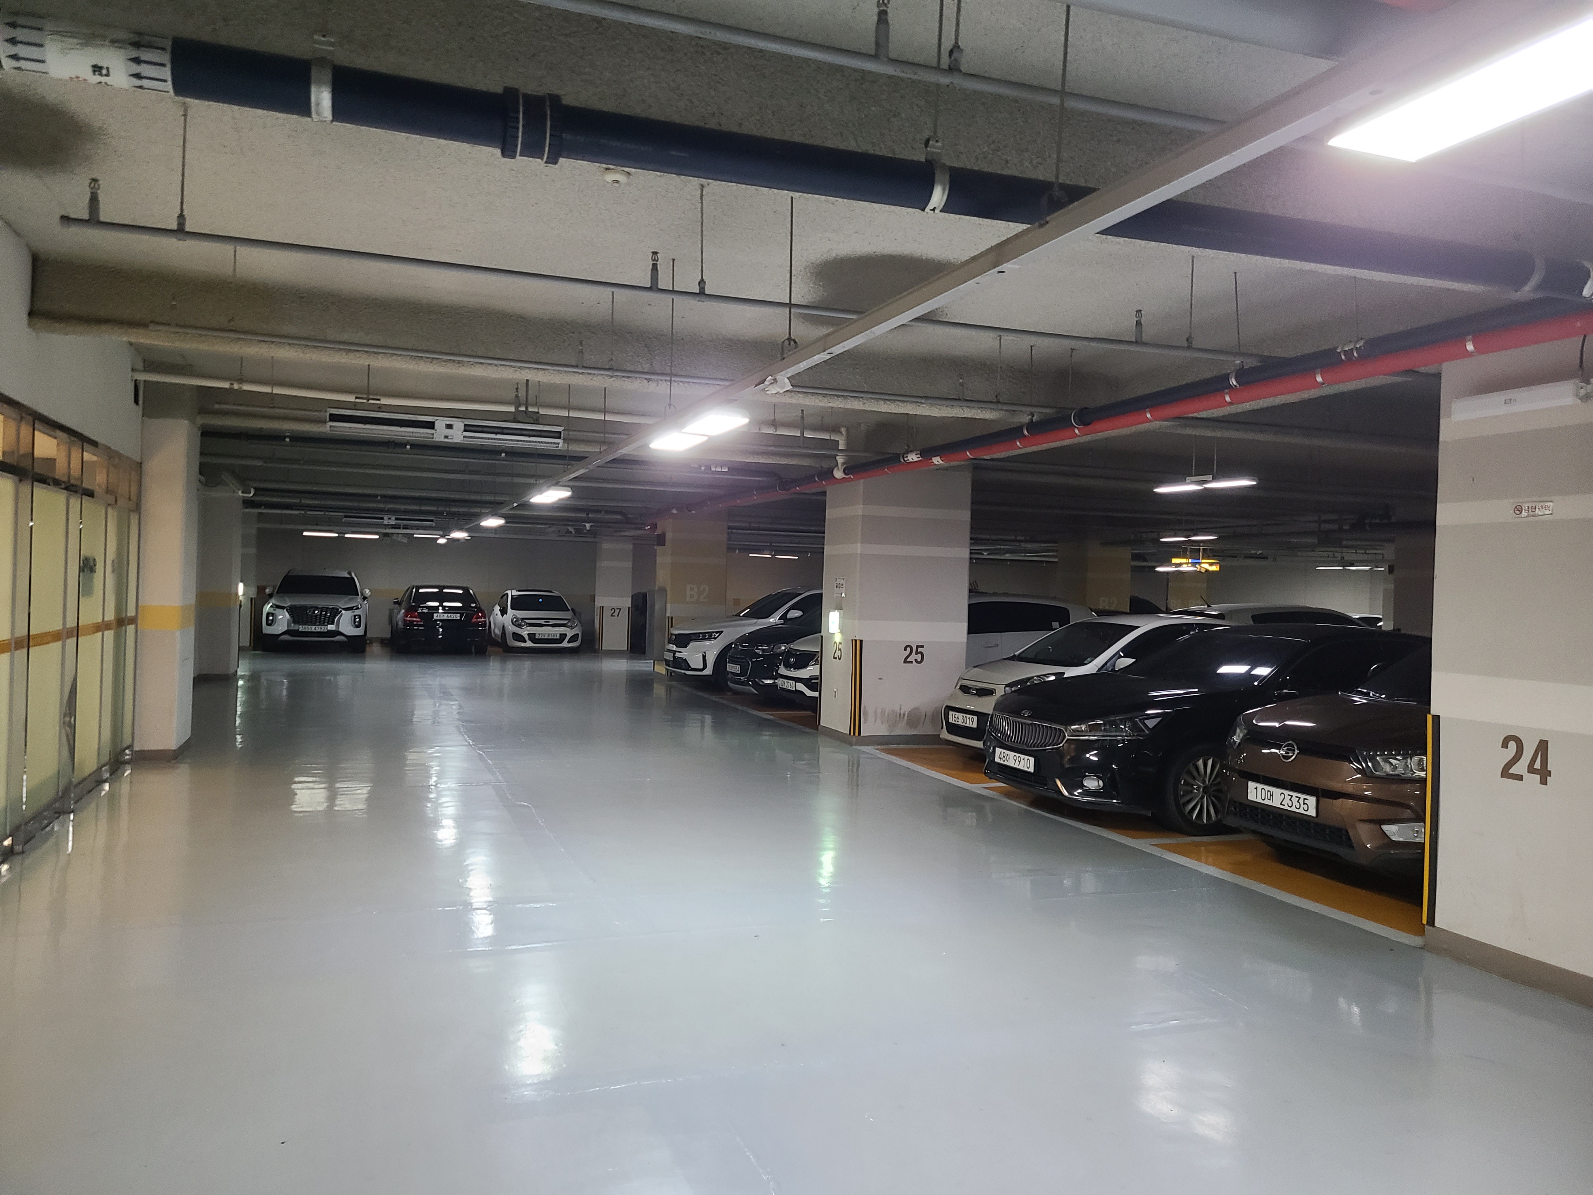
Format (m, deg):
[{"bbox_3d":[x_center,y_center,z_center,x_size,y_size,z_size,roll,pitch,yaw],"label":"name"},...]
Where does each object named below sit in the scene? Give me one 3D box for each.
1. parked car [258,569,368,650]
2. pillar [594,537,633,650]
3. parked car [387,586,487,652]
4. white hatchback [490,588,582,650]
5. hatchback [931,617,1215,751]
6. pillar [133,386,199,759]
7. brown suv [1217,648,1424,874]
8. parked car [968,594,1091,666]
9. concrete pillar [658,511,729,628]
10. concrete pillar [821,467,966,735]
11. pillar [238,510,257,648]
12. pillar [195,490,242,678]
[{"bbox_3d":[-10.410,0.214,26.045,1.975,1.750,4.950,2,0,-20],"label":"parked car"},{"bbox_3d":[-4.208,-0.082,27.473,0.710,2.720,0.740,2,0,-20],"label":"pillar"},{"bbox_3d":[-8.398,0.450,27.915,1.850,1.460,4.900,2,0,-20],"label":"parked car"},{"bbox_3d":[-6.064,0.490,27.750,1.720,1.455,4.100,2,0,-20],"label":"white hatchback"},{"bbox_3d":[3.261,0.910,12.019,3.600,1.485,1.600,2,0,-20],"label":"hatchback"},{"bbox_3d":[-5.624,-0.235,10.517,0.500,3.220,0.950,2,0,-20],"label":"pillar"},{"bbox_3d":[4.621,0.881,7.294,4.210,1.590,1.800,2,0,-20],"label":"brown suv"},{"bbox_3d":[1.981,0.769,15.808,4.440,1.640,1.855,2,0,-20],"label":"parked car"},{"bbox_3d":[-1.877,-0.119,21.188,0.980,3.100,1.150,2,0,-20],"label":"concrete pillar"},{"bbox_3d":[1.052,0.069,13.037,1.250,2.920,1.050,2,0,-20],"label":"concrete pillar"},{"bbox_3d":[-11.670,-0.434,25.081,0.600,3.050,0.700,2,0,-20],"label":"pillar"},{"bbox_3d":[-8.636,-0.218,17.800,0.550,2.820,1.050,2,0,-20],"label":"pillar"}]

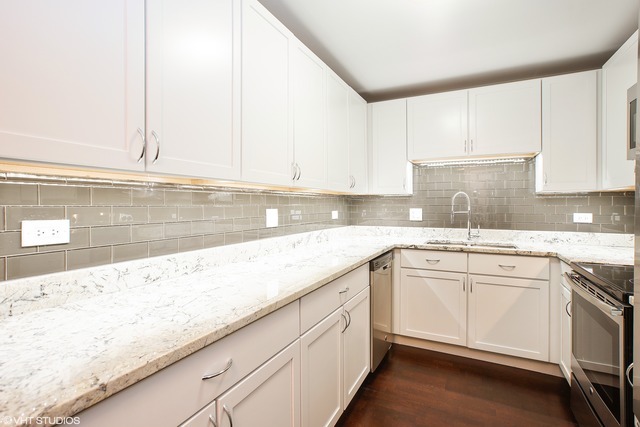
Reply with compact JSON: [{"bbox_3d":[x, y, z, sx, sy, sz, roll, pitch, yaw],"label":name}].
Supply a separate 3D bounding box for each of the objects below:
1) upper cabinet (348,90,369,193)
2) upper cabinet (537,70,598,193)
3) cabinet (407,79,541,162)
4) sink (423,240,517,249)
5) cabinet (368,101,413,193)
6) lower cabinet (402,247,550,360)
[{"bbox_3d":[0.221,-0.639,2.909,0.324,0.910,0.525,1,2,27],"label":"upper cabinet"},{"bbox_3d":[2.014,-0.632,2.498,0.342,0.910,0.317,1,2,27],"label":"upper cabinet"},{"bbox_3d":[1.387,-0.800,2.811,1.065,0.588,0.317,1,2,27],"label":"cabinet"},{"bbox_3d":[1.320,0.369,2.662,0.735,0.200,0.395,1,2,27],"label":"sink"},{"bbox_3d":[0.738,-0.646,3.142,0.389,0.910,0.317,1,2,27],"label":"cabinet"},{"bbox_3d":[1.327,0.688,2.704,1.079,0.781,0.627,1,2,27],"label":"lower cabinet"}]

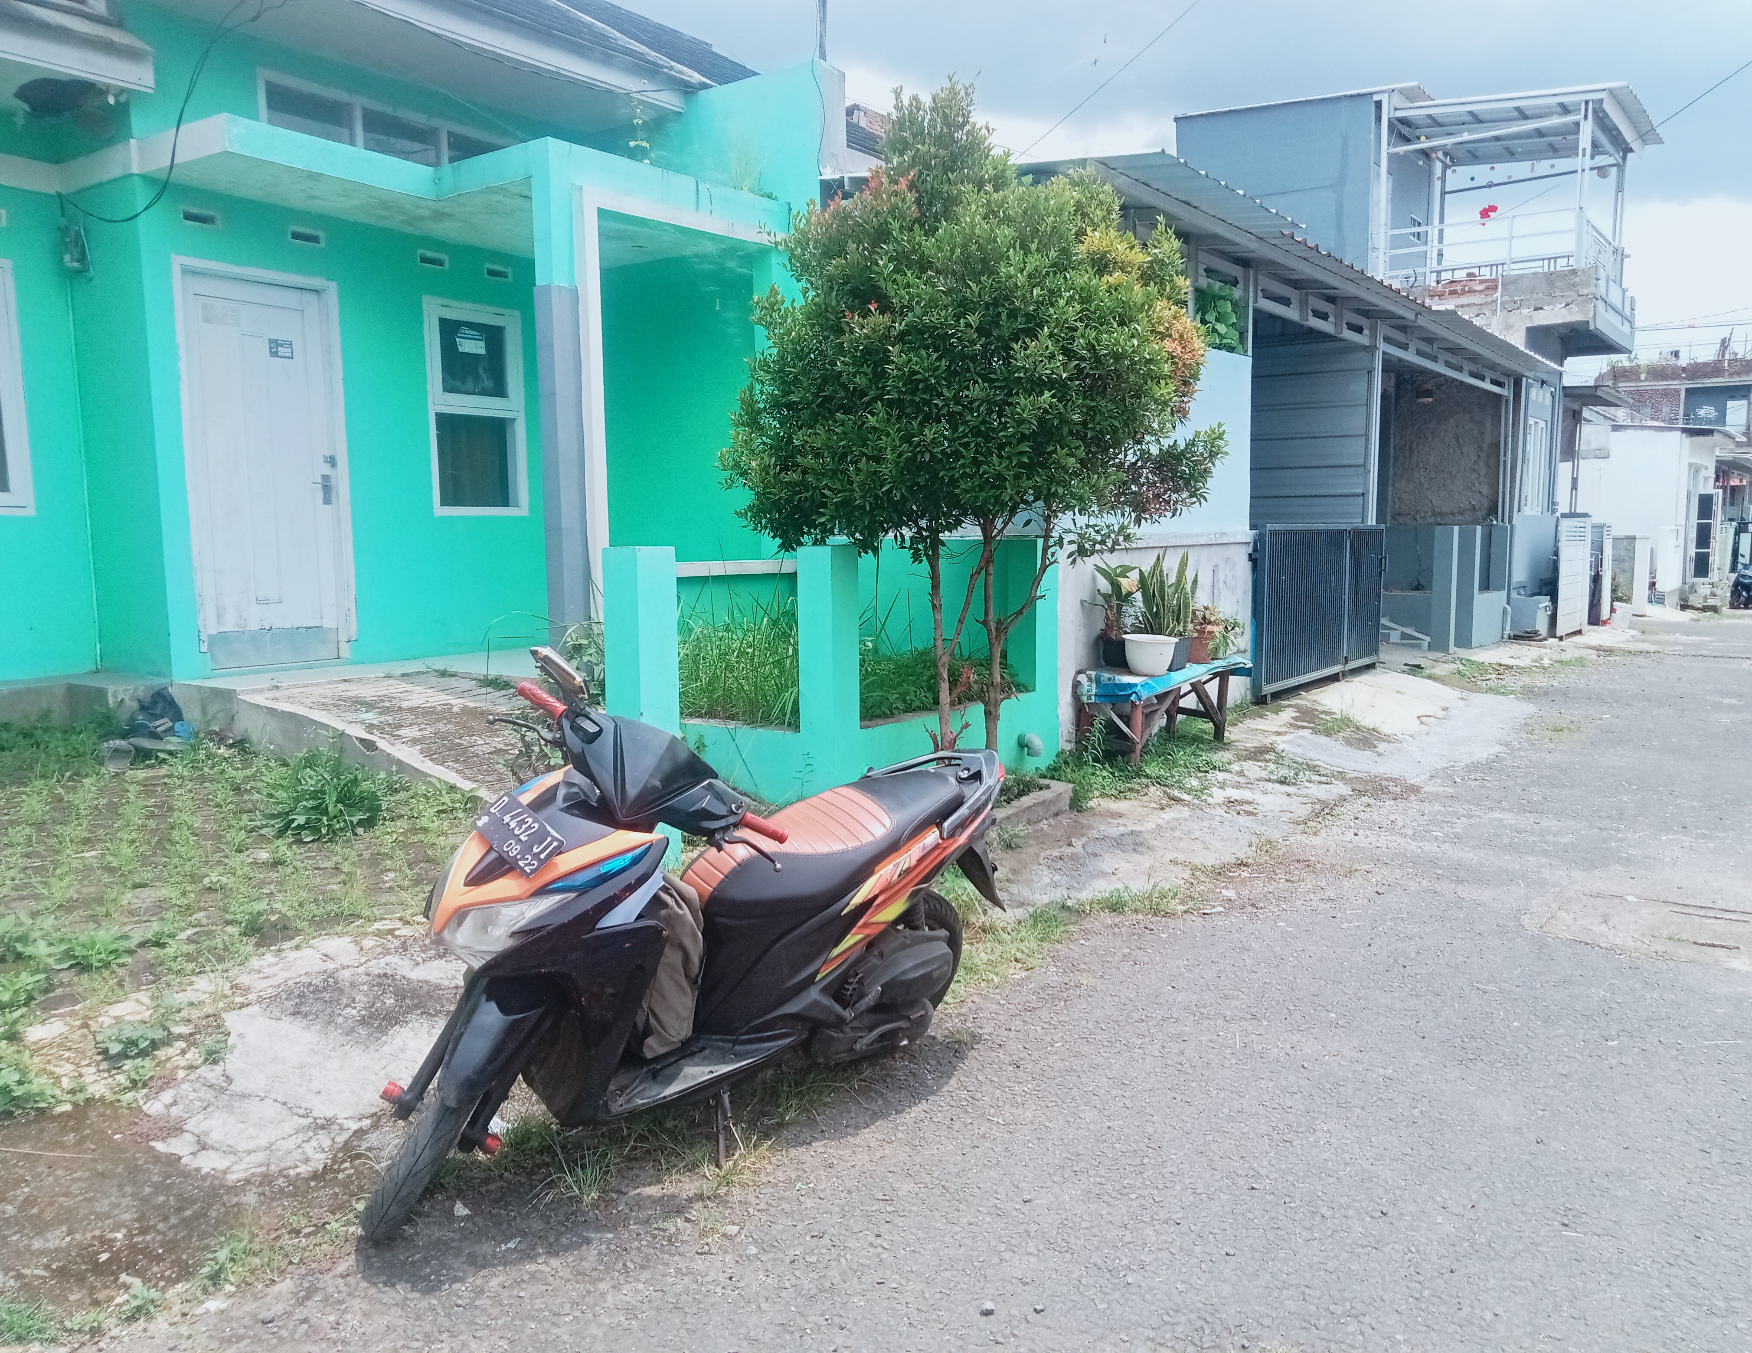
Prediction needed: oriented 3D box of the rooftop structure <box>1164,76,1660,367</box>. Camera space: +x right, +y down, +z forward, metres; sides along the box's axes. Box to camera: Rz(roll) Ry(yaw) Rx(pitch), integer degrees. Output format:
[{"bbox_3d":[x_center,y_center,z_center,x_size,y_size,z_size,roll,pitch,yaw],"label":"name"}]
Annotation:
[{"bbox_3d":[7.564,-6.201,20.474,5.704,3.323,3.968,4,7,34],"label":"rooftop structure"}]

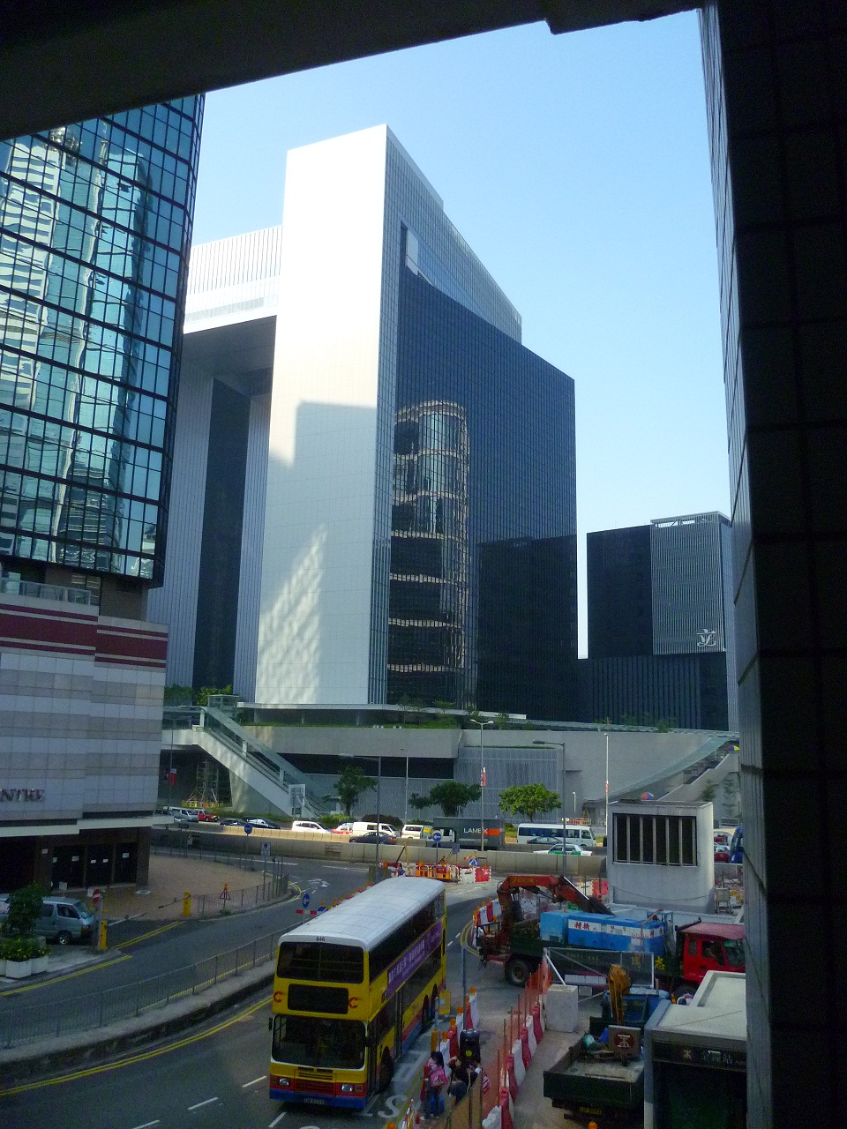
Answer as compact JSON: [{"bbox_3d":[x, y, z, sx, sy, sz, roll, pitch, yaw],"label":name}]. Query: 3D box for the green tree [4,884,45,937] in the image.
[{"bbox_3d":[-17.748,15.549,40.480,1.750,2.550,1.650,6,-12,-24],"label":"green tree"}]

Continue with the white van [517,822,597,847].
[{"bbox_3d":[12.209,25.307,83.721,7.000,2.600,2.050,-2,-12,15],"label":"white van"}]

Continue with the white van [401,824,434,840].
[{"bbox_3d":[0.394,25.952,87.000,4.600,1.970,1.700,-1,-11,11],"label":"white van"}]

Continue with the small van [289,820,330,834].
[{"bbox_3d":[-11.401,27.594,94.500,4.500,1.700,1.750,-2,-11,18],"label":"small van"}]

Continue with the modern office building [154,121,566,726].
[{"bbox_3d":[-20.186,-19.529,216.802,94.326,115.498,83.740,-4,-12,24],"label":"modern office building"}]

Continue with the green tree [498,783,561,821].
[{"bbox_3d":[11.726,26.971,100.734,6.600,5.630,7.100,1,-11,0],"label":"green tree"}]

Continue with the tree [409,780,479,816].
[{"bbox_3d":[2.288,25.990,98.515,7.400,5.126,5.500,1,-11,0],"label":"tree"}]

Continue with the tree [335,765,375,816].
[{"bbox_3d":[-7.972,26.527,104.814,4.300,7.030,4.500,1,-11,0],"label":"tree"}]

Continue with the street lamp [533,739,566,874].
[{"bbox_3d":[8.818,17.374,63.519,2.390,10.110,0.400,0,-11,7],"label":"street lamp"}]

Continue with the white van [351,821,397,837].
[{"bbox_3d":[-4.619,26.695,90.500,4.600,1.950,1.700,-1,-11,13],"label":"white van"}]

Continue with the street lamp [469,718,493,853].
[{"bbox_3d":[4.602,17.977,72.451,0.400,11.099,3.600,-4,-12,26],"label":"street lamp"}]

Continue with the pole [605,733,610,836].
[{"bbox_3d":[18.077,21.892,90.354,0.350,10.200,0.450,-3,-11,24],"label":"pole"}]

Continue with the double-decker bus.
[{"bbox_3d":[-1.528,13.258,29.607,2.500,4.380,11.600,-1,-11,12],"label":"double-decker bus"}]

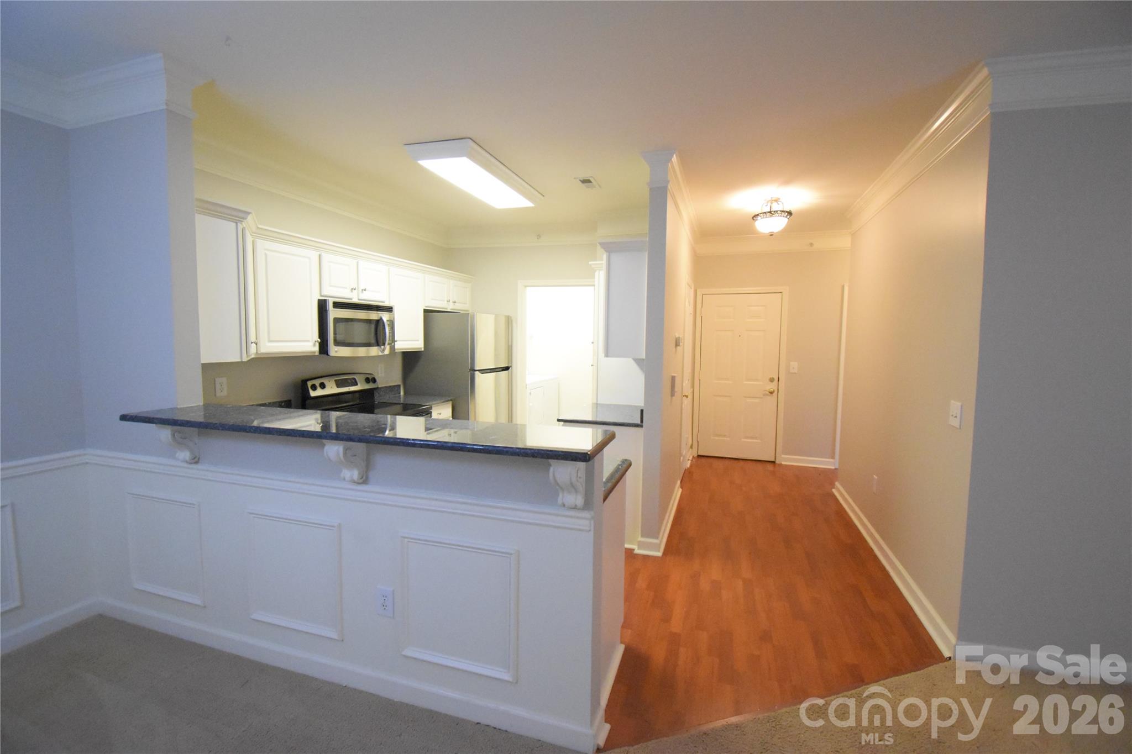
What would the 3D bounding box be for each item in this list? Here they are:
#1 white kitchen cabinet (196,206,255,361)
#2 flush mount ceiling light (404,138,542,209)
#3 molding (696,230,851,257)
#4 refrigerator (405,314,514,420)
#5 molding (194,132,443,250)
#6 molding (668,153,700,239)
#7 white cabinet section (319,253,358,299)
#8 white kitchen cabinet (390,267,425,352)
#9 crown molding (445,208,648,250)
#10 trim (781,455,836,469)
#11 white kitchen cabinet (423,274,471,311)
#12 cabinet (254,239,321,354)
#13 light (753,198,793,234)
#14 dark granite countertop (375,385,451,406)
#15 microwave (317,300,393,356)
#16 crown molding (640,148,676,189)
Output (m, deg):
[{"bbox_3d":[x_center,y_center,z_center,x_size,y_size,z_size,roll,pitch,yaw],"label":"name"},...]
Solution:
[{"bbox_3d":[-1.993,-0.487,2.627,0.577,0.771,0.476,2,5,19],"label":"white kitchen cabinet"},{"bbox_3d":[-0.595,-1.440,3.469,0.462,0.086,1.230,2,5,19],"label":"flush mount ceiling light"},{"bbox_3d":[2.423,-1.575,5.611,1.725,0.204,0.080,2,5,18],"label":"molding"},{"bbox_3d":[-1.074,0.233,4.827,0.835,1.713,0.754,2,5,19],"label":"refrigerator"},{"bbox_3d":[-1.777,-1.423,3.923,0.066,0.202,2.854,2,5,19],"label":"molding"},{"bbox_3d":[1.159,-1.487,4.443,0.061,0.207,3.056,2,5,19],"label":"molding"},{"bbox_3d":[-1.842,-0.744,3.553,0.330,0.330,0.380,1,4,19],"label":"white cabinet section"},{"bbox_3d":[-1.544,-0.620,4.255,0.327,0.770,0.456,2,5,19],"label":"white kitchen cabinet"},{"bbox_3d":[-0.244,-1.528,4.991,2.495,0.204,0.310,2,5,18],"label":"crown molding"},{"bbox_3d":[2.911,1.026,5.671,0.590,0.100,0.030,2,5,18],"label":"trim"},{"bbox_3d":[-1.385,-0.879,5.077,0.319,0.325,0.930,2,5,18],"label":"white kitchen cabinet"},{"bbox_3d":[-2.009,-0.521,3.225,0.319,0.750,0.490,2,5,18],"label":"cabinet"},{"bbox_3d":[1.732,-1.353,3.951,0.318,0.321,0.314,2,5,19],"label":"light"},{"bbox_3d":[-1.432,0.182,4.283,0.607,0.159,0.466,2,5,19],"label":"dark granite countertop"},{"bbox_3d":[-1.772,-0.388,3.817,0.406,0.409,0.751,2,5,18],"label":"microwave"},{"bbox_3d":[0.592,-1.344,3.045,0.225,0.209,0.061,2,5,19],"label":"crown molding"}]

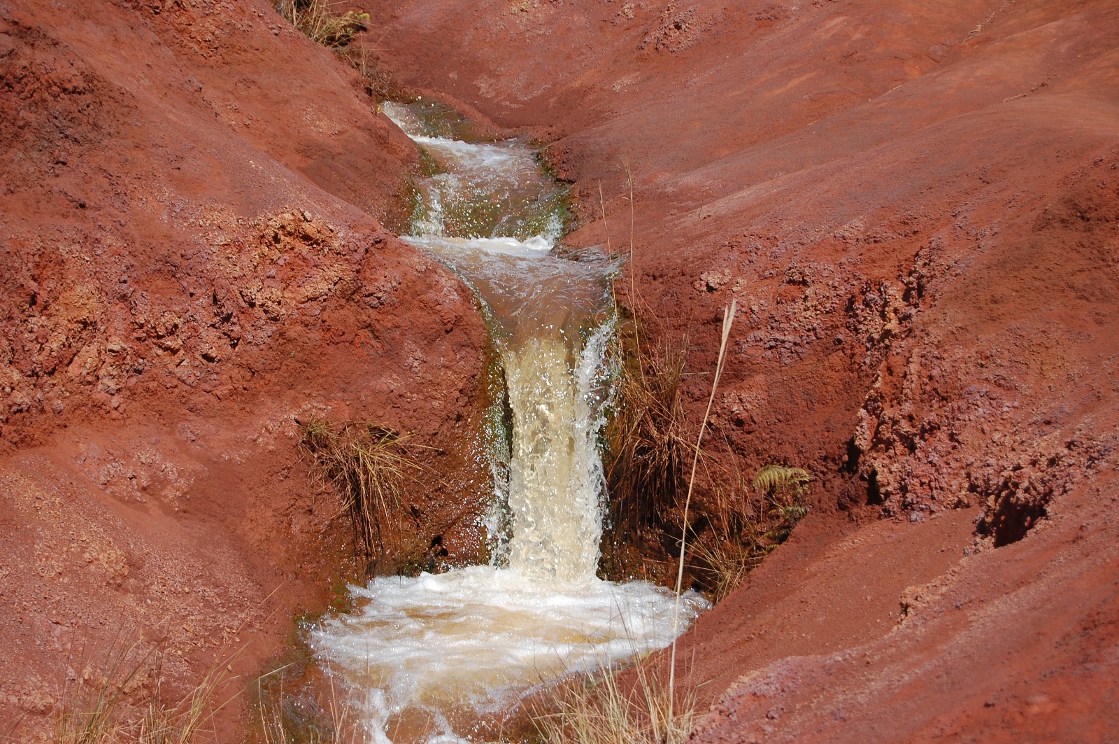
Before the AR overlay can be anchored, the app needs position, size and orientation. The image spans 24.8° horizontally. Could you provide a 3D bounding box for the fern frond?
[{"bbox_3d":[0.787,0.382,9.000,0.210,0.085,0.120,0,17,0],"label":"fern frond"}]

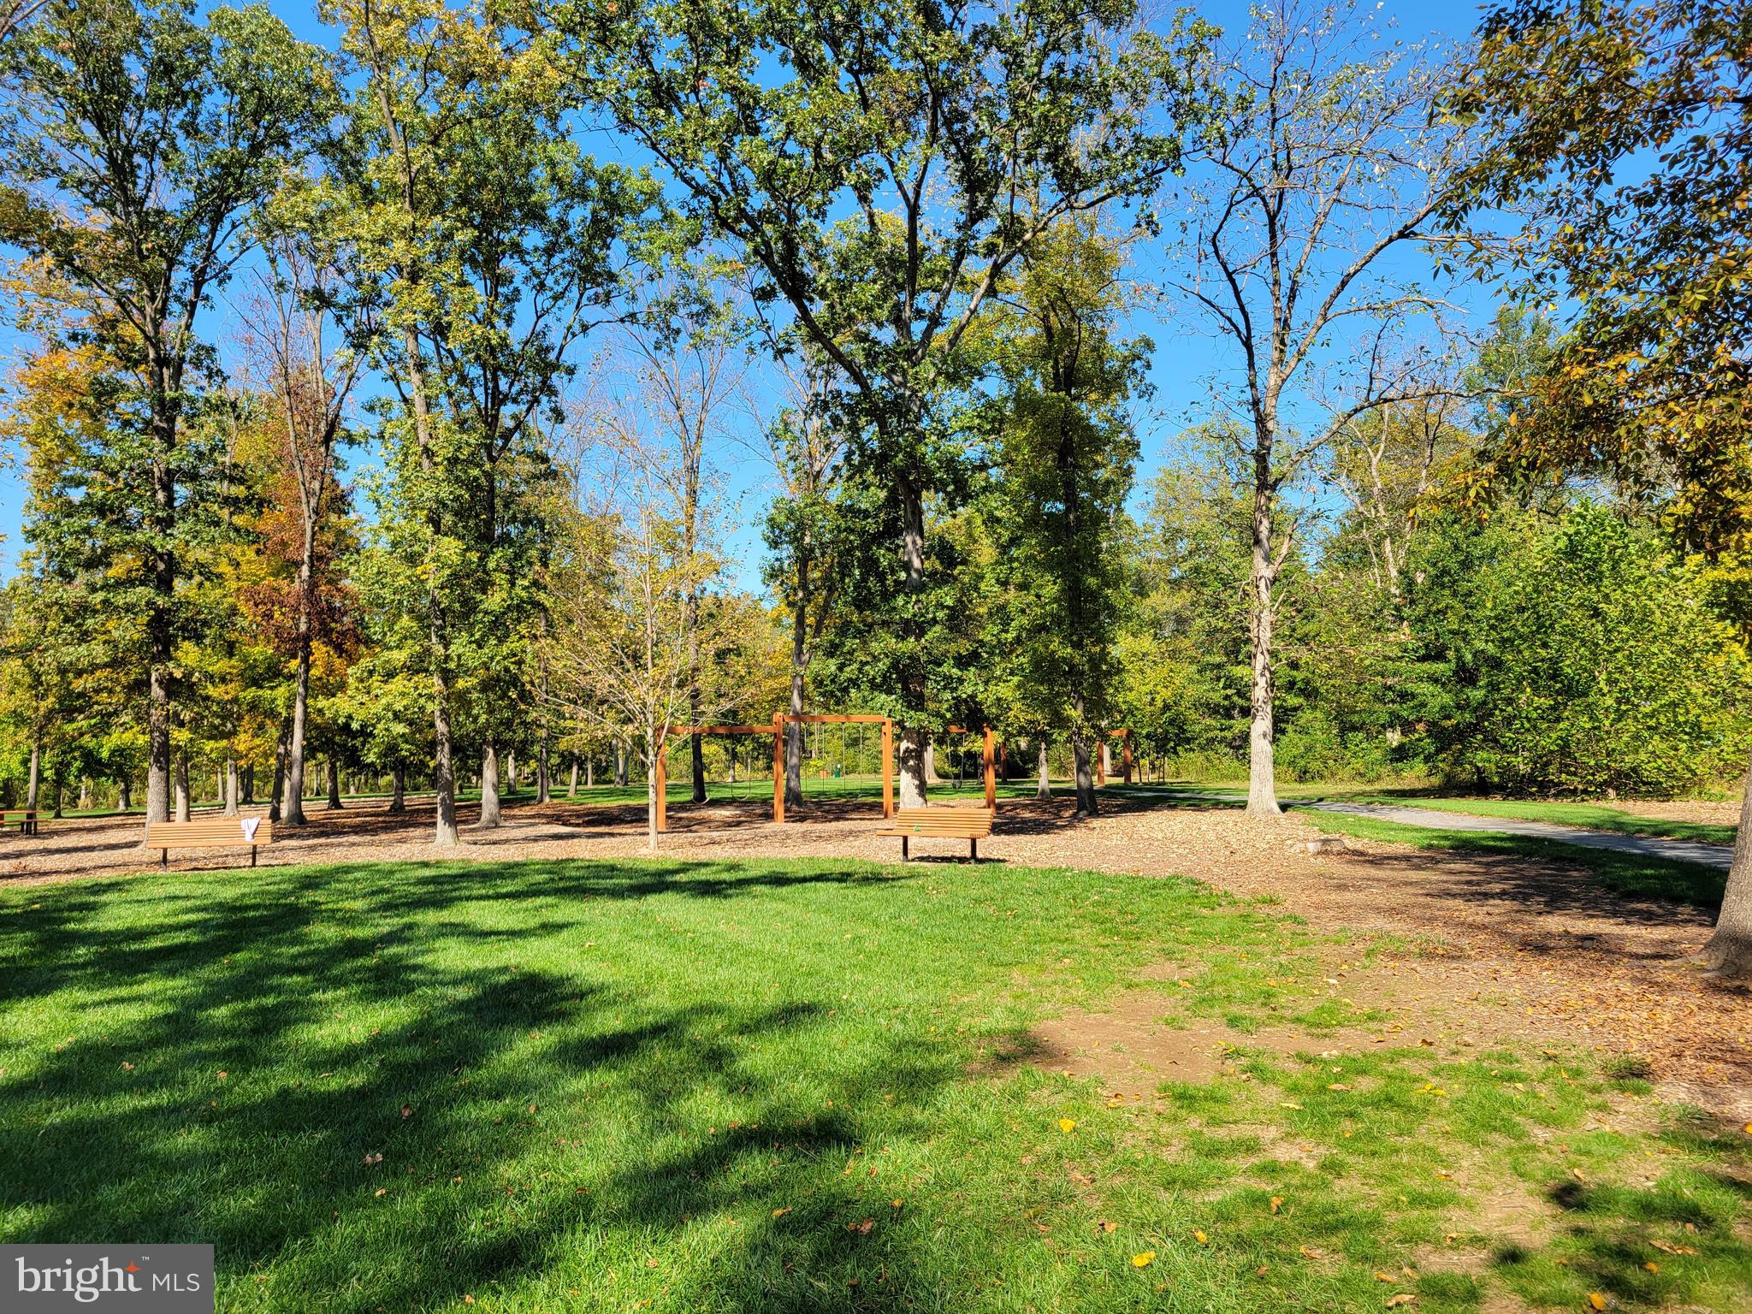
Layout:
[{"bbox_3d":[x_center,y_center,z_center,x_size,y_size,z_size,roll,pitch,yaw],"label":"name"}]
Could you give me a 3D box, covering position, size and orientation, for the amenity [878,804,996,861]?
[{"bbox_3d":[0.905,2.723,20.037,1.830,0.810,0.620,-5,-6,40],"label":"amenity"}]

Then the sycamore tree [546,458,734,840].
[{"bbox_3d":[-4.439,-0.094,24.597,3.349,7.350,3.349,0,-5,-10],"label":"sycamore tree"}]

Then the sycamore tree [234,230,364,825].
[{"bbox_3d":[-17.175,-3.969,39.222,3.498,17.850,3.498,1,-5,-24],"label":"sycamore tree"}]

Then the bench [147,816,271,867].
[{"bbox_3d":[-11.100,3.152,21.979,1.830,0.810,0.620,1,-5,-26],"label":"bench"}]

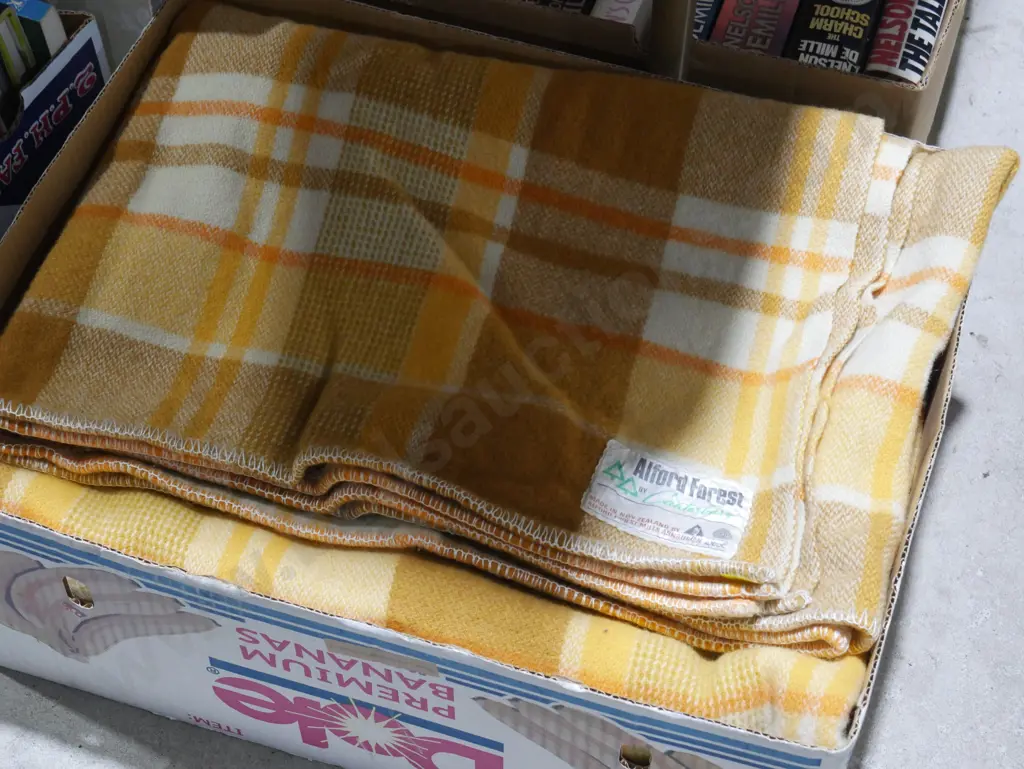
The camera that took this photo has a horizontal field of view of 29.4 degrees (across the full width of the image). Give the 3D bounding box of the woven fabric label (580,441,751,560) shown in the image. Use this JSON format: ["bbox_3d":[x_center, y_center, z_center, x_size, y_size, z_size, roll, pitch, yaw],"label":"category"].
[{"bbox_3d":[0.077,0.056,0.958,0.076,0.004,0.040,18,62,13],"label":"woven fabric label"}]

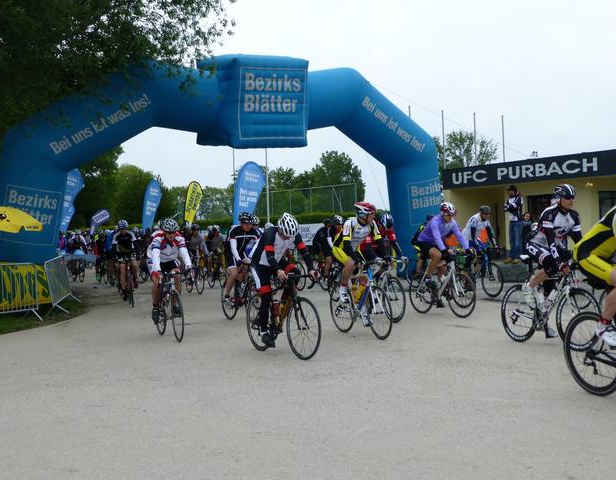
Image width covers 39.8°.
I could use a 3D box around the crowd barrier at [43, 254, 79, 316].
[{"bbox_3d":[-5.228,0.963,18.000,0.600,1.050,2.300,-7,1,-7],"label":"crowd barrier"}]

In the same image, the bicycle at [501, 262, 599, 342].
[{"bbox_3d":[2.720,0.714,9.710,0.440,1.000,1.650,-2,0,-25],"label":"bicycle"}]

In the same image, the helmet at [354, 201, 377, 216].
[{"bbox_3d":[0.734,-0.402,10.850,0.280,0.180,0.210,-2,1,-41],"label":"helmet"}]

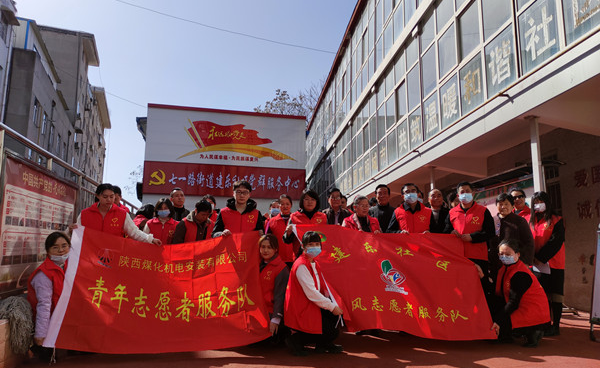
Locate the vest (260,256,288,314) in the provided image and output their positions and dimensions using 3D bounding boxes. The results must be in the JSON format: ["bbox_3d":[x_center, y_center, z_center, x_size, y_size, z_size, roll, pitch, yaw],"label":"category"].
[{"bbox_3d":[-0.292,0.991,4.150,0.450,0.620,0.290,-4,-10,27],"label":"vest"}]

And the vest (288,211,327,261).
[{"bbox_3d":[0.093,0.594,4.720,0.450,0.620,0.280,0,-9,0],"label":"vest"}]

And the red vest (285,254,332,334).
[{"bbox_3d":[0.068,0.998,3.950,0.290,0.660,0.420,-3,-11,41],"label":"red vest"}]

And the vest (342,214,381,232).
[{"bbox_3d":[0.674,0.619,4.750,0.460,0.600,0.280,1,-9,-3],"label":"vest"}]

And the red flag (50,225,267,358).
[{"bbox_3d":[-1.248,0.939,4.050,1.900,1.200,0.250,1,-33,-5],"label":"red flag"}]

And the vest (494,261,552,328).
[{"bbox_3d":[2.234,1.114,4.350,0.310,0.580,0.410,-17,1,-29],"label":"vest"}]

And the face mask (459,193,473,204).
[{"bbox_3d":[1.833,0.166,4.800,0.150,0.115,0.090,-3,-9,21],"label":"face mask"}]

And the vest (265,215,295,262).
[{"bbox_3d":[-0.182,0.639,5.080,0.450,0.610,0.280,1,-9,-3],"label":"vest"}]

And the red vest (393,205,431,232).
[{"bbox_3d":[1.200,0.513,4.540,0.420,0.620,0.270,-1,-7,11],"label":"red vest"}]

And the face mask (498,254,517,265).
[{"bbox_3d":[2.016,0.737,4.200,0.150,0.110,0.095,-7,3,37],"label":"face mask"}]

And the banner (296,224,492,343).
[{"bbox_3d":[0.947,0.956,4.250,1.920,1.100,0.250,0,-7,-2],"label":"banner"}]

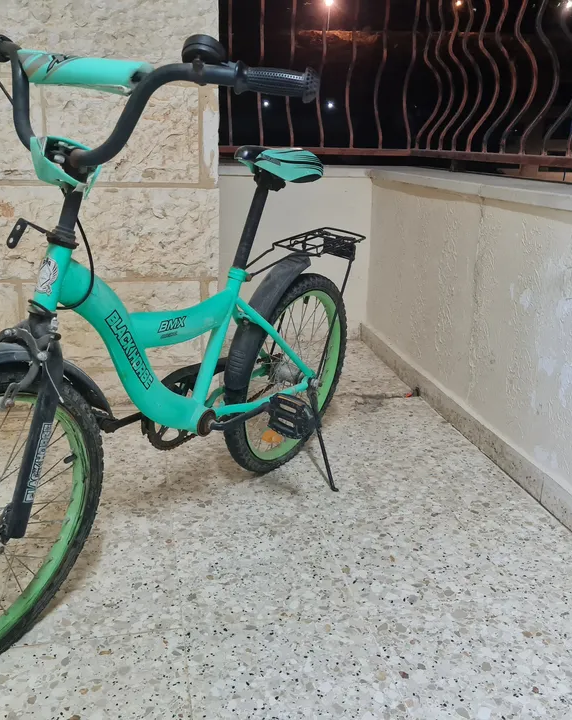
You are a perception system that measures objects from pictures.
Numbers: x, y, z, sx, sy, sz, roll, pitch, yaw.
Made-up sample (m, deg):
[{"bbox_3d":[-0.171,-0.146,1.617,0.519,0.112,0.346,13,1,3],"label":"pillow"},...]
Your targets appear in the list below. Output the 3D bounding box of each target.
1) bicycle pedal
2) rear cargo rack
[{"bbox_3d":[0.011,0.118,1.496,0.092,0.072,0.027,19,29,26],"label":"bicycle pedal"},{"bbox_3d":[0.039,-0.242,1.620,0.115,0.080,0.430,19,23,26],"label":"rear cargo rack"}]

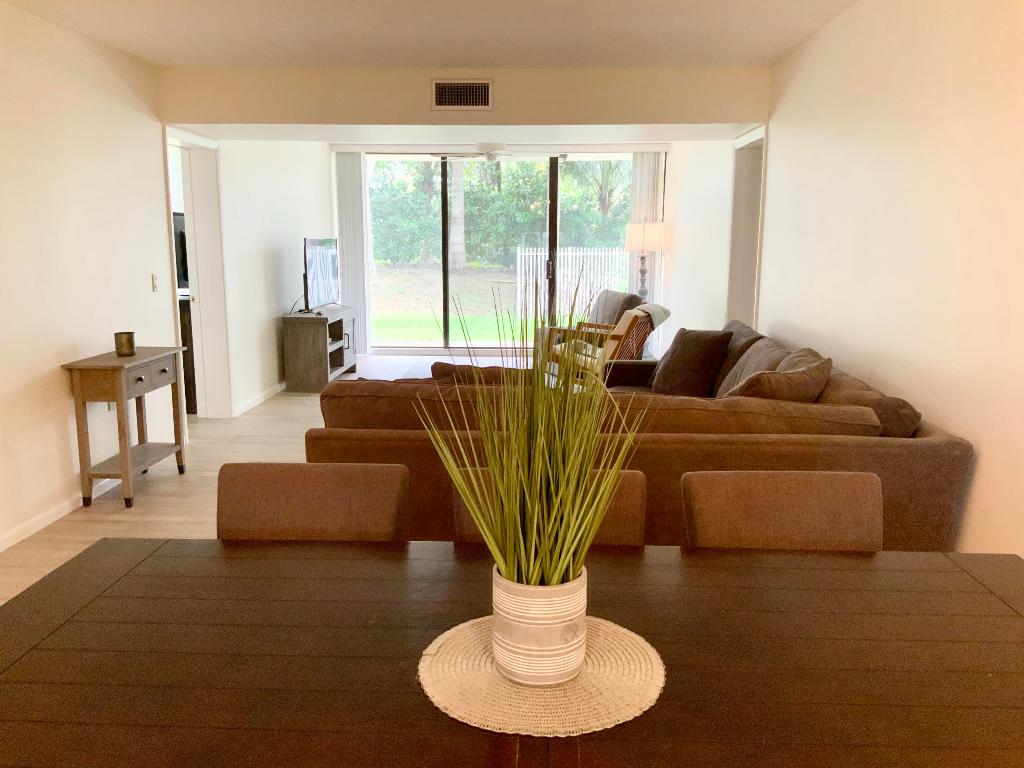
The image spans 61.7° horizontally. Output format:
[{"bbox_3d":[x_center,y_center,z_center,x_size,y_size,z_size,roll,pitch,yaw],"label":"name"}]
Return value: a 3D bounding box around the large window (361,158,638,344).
[{"bbox_3d":[-0.141,-1.514,10.044,3.339,2.306,0.120,0,10,2],"label":"large window"}]

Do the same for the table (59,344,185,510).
[{"bbox_3d":[-2.100,0.219,4.773,0.334,0.757,0.757,0,10,2],"label":"table"}]

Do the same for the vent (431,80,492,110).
[{"bbox_3d":[-0.309,-1.820,5.381,0.385,0.201,0.030,0,10,2],"label":"vent"}]

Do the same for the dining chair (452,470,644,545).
[{"bbox_3d":[0.084,0.667,1.900,0.458,0.865,0.600,0,10,2],"label":"dining chair"}]

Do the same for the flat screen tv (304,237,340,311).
[{"bbox_3d":[-1.893,-1.110,8.605,0.110,0.702,1.203,0,10,2],"label":"flat screen tv"}]

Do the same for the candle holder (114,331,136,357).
[{"bbox_3d":[-2.124,-0.218,4.719,0.107,0.122,0.107,0,10,2],"label":"candle holder"}]

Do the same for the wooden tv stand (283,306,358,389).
[{"bbox_3d":[-1.851,-0.373,8.423,0.399,0.676,1.373,0,10,2],"label":"wooden tv stand"}]

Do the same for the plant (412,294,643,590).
[{"bbox_3d":[0.025,0.083,1.275,0.334,0.480,0.315,0,10,2],"label":"plant"}]

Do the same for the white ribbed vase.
[{"bbox_3d":[0.044,0.357,1.318,0.144,0.155,0.144,0,10,2],"label":"white ribbed vase"}]

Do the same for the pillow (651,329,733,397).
[{"bbox_3d":[1.033,-0.120,5.002,0.450,0.440,0.180,17,-2,29],"label":"pillow"}]

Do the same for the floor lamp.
[{"bbox_3d":[1.399,-0.953,9.131,0.440,1.590,0.440,0,10,2],"label":"floor lamp"}]

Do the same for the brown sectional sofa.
[{"bbox_3d":[0.437,0.244,4.181,2.155,0.920,2.820,0,10,2],"label":"brown sectional sofa"}]

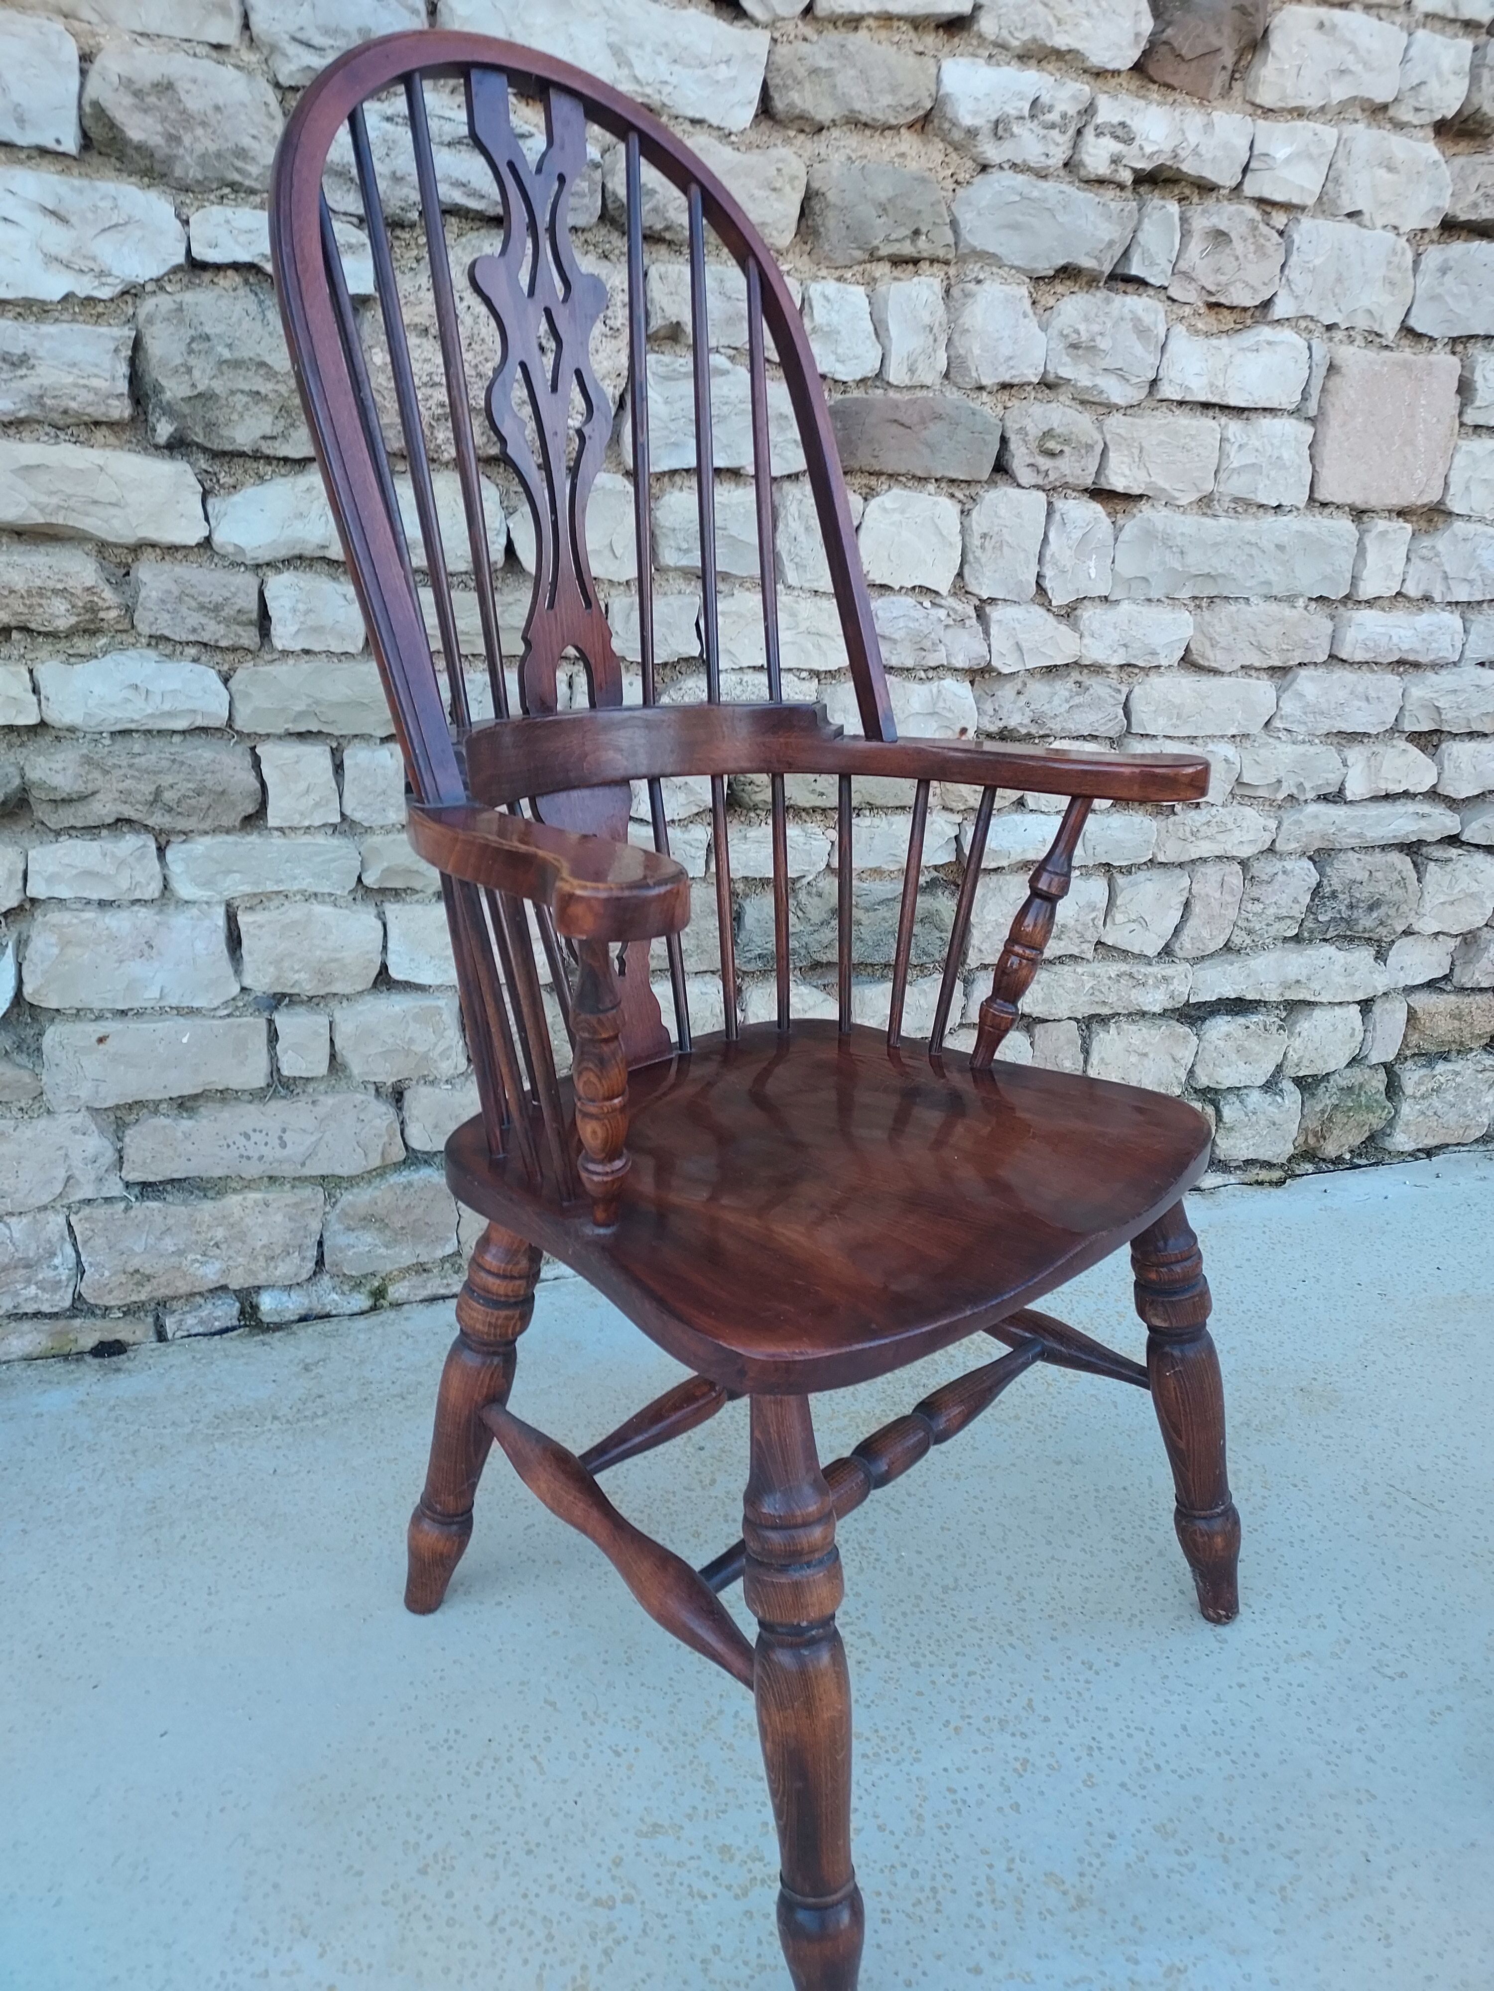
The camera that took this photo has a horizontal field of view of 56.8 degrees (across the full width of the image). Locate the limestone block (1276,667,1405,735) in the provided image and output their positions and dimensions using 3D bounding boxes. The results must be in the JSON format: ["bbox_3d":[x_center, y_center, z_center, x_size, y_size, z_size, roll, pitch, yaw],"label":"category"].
[{"bbox_3d":[0.717,-0.372,1.739,0.189,0.074,0.103,-5,18,-19],"label":"limestone block"}]

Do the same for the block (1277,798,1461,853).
[{"bbox_3d":[0.782,-0.233,1.809,0.283,0.057,0.109,-5,18,-19],"label":"block"}]

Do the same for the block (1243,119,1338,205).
[{"bbox_3d":[0.578,-0.921,1.547,0.106,0.076,0.100,-5,20,-17],"label":"block"}]

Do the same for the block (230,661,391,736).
[{"bbox_3d":[-0.436,-0.307,1.412,0.166,0.068,0.100,-5,20,-17],"label":"block"}]

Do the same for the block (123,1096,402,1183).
[{"bbox_3d":[-0.509,0.131,1.463,0.268,0.085,0.129,-5,18,-19],"label":"block"}]

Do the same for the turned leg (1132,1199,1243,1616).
[{"bbox_3d":[0.369,0.334,1.155,0.066,0.430,0.066,-24,18,-39],"label":"turned leg"}]

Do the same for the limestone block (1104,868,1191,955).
[{"bbox_3d":[0.477,-0.112,1.727,0.117,0.099,0.095,-5,18,-19],"label":"limestone block"}]

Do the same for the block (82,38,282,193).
[{"bbox_3d":[-0.482,-0.745,1.195,0.159,0.102,0.110,-5,22,-18],"label":"block"}]

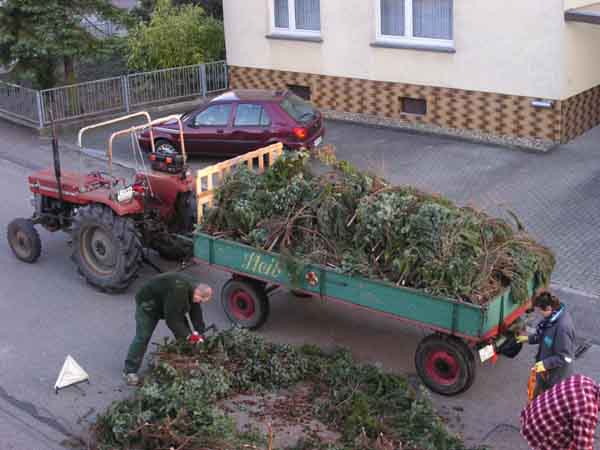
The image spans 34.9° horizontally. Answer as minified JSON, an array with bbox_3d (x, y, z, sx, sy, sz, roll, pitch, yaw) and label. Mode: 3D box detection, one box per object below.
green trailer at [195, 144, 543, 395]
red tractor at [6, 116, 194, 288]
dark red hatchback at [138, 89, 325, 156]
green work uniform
[{"bbox_3d":[0.721,0.452,11.586,4.330,2.000,1.650,13,24,37],"label":"green trailer"},{"bbox_3d":[-2.992,-0.489,14.374,3.000,2.250,1.660,13,24,37],"label":"red tractor"},{"bbox_3d":[-1.500,-2.118,20.334,3.860,1.380,1.650,3,20,16],"label":"dark red hatchback"},{"bbox_3d":[-1.545,1.154,10.819,0.890,1.170,0.520,-5,19,-8],"label":"green work uniform"}]

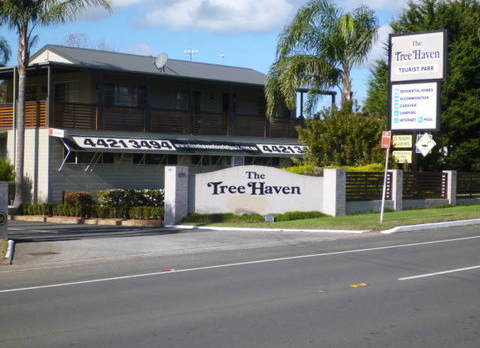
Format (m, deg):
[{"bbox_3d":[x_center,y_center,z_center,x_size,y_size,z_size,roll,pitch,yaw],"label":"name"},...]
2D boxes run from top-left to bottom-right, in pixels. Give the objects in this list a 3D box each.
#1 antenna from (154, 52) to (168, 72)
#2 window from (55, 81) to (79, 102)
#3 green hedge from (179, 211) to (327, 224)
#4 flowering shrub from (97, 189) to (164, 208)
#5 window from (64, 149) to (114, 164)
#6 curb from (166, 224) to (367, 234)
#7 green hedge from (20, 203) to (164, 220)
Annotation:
[{"bbox_3d":[-3.429,-4.870,43.000,0.520,0.850,0.680,1,0,-38],"label":"antenna"},{"bbox_3d":[-7.631,-3.650,43.300,1.750,1.100,0.100,1,1,44],"label":"window"},{"bbox_3d":[0.443,1.295,29.100,4.500,0.330,0.750,1,0,-19],"label":"green hedge"},{"bbox_3d":[-3.254,0.937,31.685,3.800,0.880,0.800,1,1,44],"label":"flowering shrub"},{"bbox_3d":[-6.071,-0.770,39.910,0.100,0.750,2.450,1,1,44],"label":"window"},{"bbox_3d":[0.492,1.463,26.332,7.370,0.130,0.220,-1,-1,44],"label":"curb"},{"bbox_3d":[-4.761,1.227,31.950,7.900,0.420,0.500,1,1,44],"label":"green hedge"}]

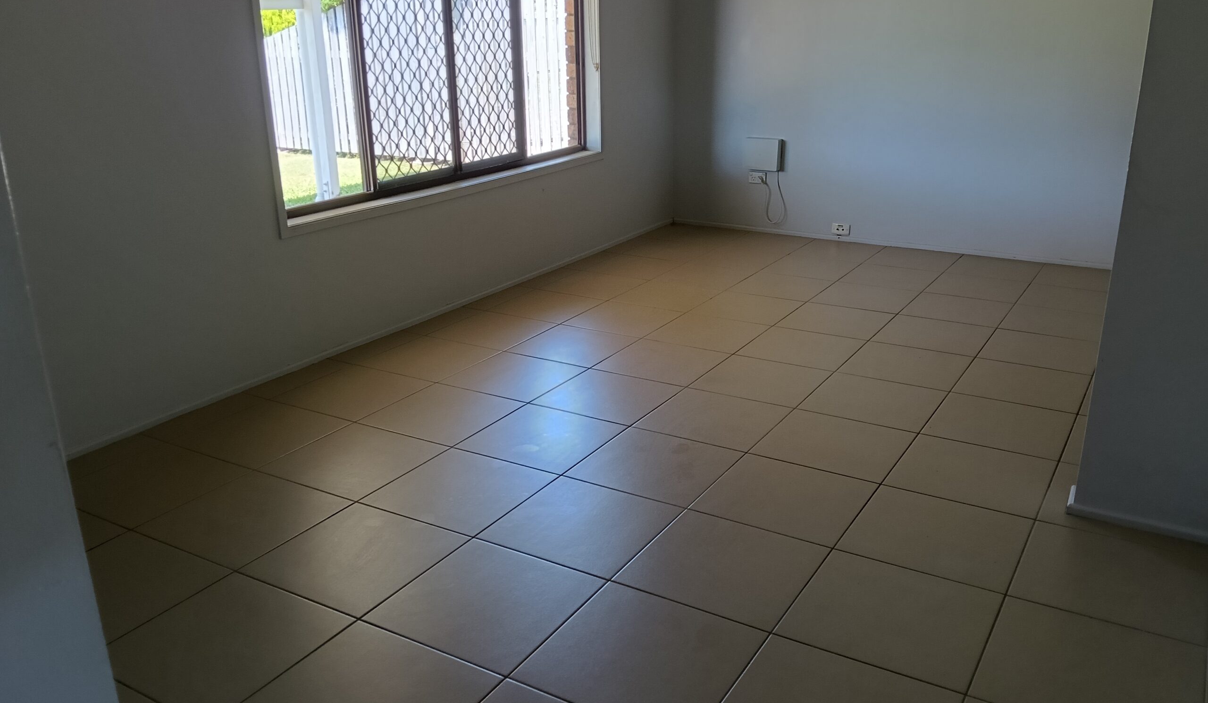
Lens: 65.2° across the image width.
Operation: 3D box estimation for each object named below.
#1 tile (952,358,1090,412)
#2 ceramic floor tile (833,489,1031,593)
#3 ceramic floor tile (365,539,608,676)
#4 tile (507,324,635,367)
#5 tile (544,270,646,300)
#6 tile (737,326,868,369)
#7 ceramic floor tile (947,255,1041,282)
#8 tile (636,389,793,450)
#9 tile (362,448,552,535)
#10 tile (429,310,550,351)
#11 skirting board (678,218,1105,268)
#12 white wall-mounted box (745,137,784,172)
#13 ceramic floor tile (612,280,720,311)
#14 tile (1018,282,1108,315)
[{"bbox_3d":[1.680,0.134,3.791,0.453,0.010,0.453,10,22,30],"label":"tile"},{"bbox_3d":[0.952,0.525,2.694,0.453,0.010,0.453,10,22,30],"label":"ceramic floor tile"},{"bbox_3d":[-0.307,0.660,2.499,0.459,0.010,0.459,10,22,30],"label":"ceramic floor tile"},{"bbox_3d":[-0.134,-0.030,4.265,0.445,0.010,0.445,11,22,30],"label":"tile"},{"bbox_3d":[-0.062,-0.387,5.504,0.459,0.010,0.459,10,22,30],"label":"tile"},{"bbox_3d":[0.876,-0.014,4.194,0.446,0.010,0.446,11,22,30],"label":"tile"},{"bbox_3d":[2.230,-0.473,5.414,0.445,0.010,0.445,11,22,30],"label":"ceramic floor tile"},{"bbox_3d":[0.415,0.253,3.515,0.453,0.010,0.453,10,22,30],"label":"tile"},{"bbox_3d":[-0.453,0.440,2.993,0.450,0.010,0.450,10,22,30],"label":"tile"},{"bbox_3d":[-0.528,-0.099,4.502,0.446,0.010,0.446,10,22,29],"label":"tile"},{"bbox_3d":[1.787,-0.695,6.037,3.000,0.036,0.015,11,22,30],"label":"skirting board"},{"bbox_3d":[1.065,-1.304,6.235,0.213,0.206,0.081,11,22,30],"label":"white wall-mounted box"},{"bbox_3d":[0.336,-0.293,4.998,0.445,0.010,0.445,11,22,30],"label":"ceramic floor tile"},{"bbox_3d":[2.408,-0.267,4.873,0.450,0.010,0.450,10,22,30],"label":"tile"}]

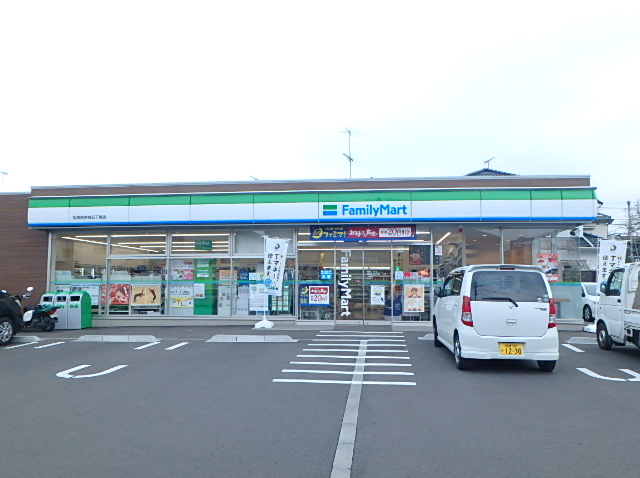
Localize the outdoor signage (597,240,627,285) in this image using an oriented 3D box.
[{"bbox_3d":[6.955,0.773,12.750,0.660,1.550,0.080,-1,-5,10],"label":"outdoor signage"}]

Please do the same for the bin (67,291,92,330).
[{"bbox_3d":[-6.200,1.845,13.873,0.380,0.950,0.500,0,-5,6],"label":"bin"}]

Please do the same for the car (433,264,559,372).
[{"bbox_3d":[2.954,1.269,9.637,1.500,1.660,3.400,0,-3,3],"label":"car"}]

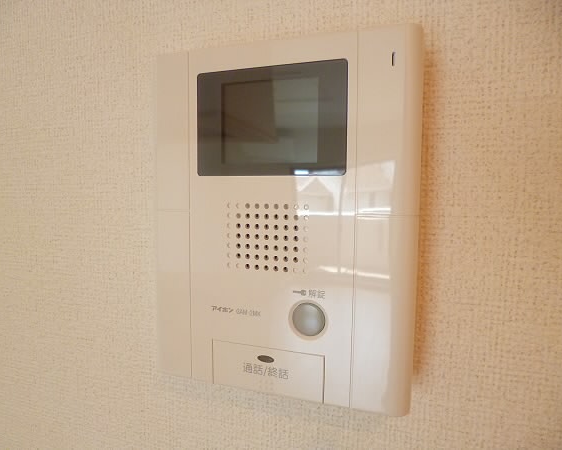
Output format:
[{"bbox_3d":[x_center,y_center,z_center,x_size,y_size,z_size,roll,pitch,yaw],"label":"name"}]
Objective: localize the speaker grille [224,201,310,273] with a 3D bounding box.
[{"bbox_3d":[-0.007,0.006,0.223,0.047,0.036,0.004,2,5,20],"label":"speaker grille"}]

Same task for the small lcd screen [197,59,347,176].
[{"bbox_3d":[-0.006,-0.054,0.218,0.084,0.056,0.005,2,5,20],"label":"small lcd screen"}]

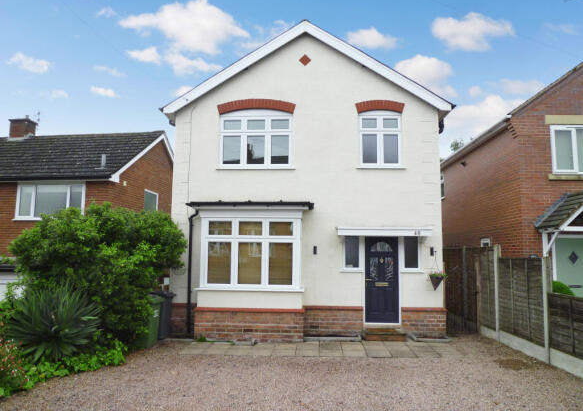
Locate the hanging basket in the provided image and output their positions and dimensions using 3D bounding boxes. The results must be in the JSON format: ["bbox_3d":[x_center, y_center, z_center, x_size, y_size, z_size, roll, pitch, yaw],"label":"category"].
[{"bbox_3d":[3.335,1.743,9.238,0.423,0.396,0.360,0,-4,3],"label":"hanging basket"}]

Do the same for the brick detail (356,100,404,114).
[{"bbox_3d":[2.163,-2.391,9.908,1.202,0.344,0.120,0,-4,3],"label":"brick detail"}]

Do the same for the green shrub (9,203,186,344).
[{"bbox_3d":[-4.154,1.456,8.632,3.600,3.007,2.500,0,-4,3],"label":"green shrub"}]

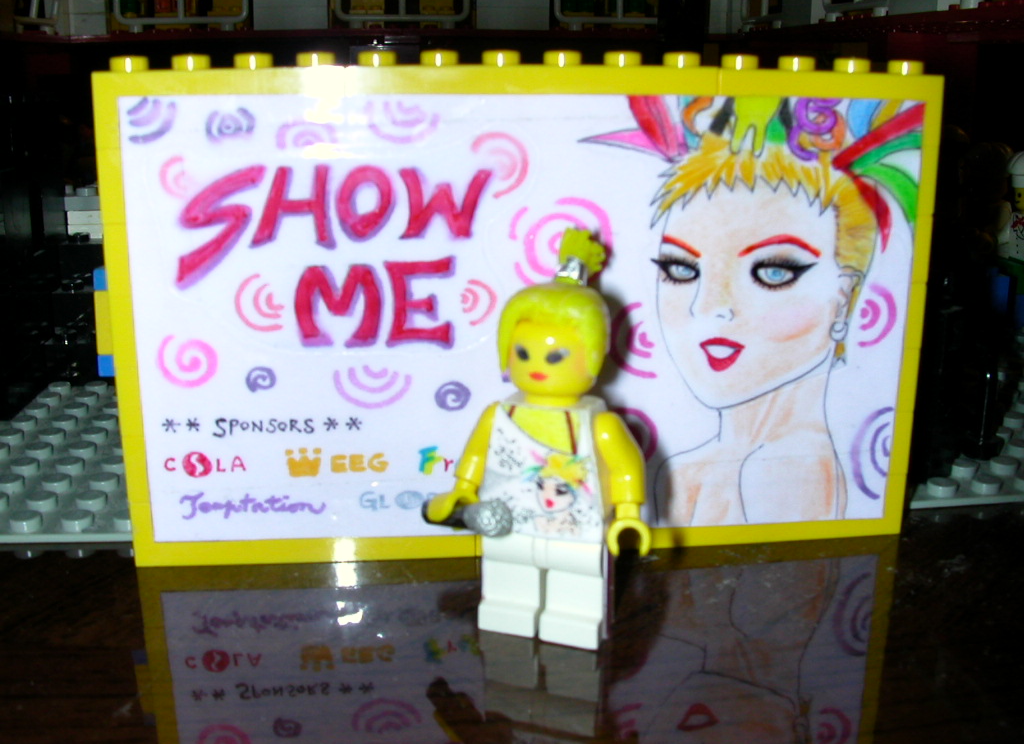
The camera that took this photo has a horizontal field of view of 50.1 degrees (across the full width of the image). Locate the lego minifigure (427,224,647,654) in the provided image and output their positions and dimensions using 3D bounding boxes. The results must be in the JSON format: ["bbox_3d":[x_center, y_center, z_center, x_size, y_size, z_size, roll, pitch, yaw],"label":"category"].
[{"bbox_3d":[0.004,0.008,0.131,0.028,0.049,0.015,5,16,18],"label":"lego minifigure"}]

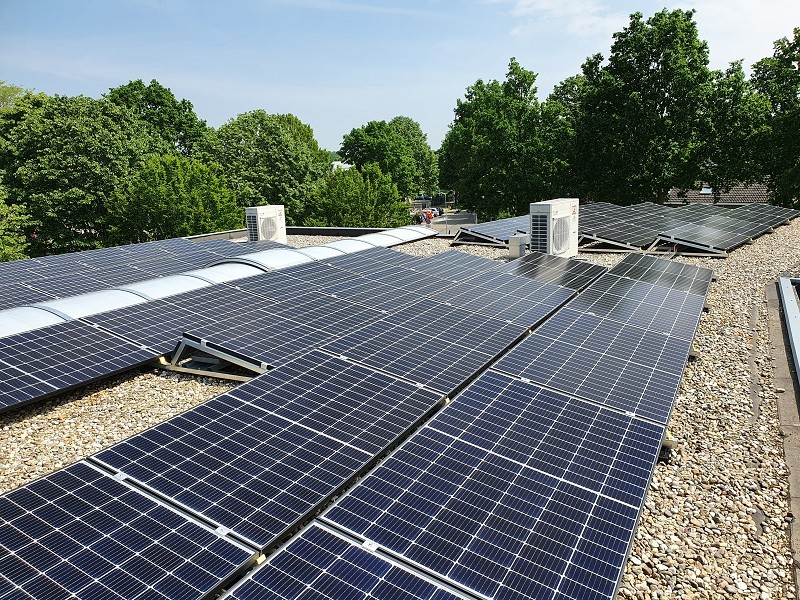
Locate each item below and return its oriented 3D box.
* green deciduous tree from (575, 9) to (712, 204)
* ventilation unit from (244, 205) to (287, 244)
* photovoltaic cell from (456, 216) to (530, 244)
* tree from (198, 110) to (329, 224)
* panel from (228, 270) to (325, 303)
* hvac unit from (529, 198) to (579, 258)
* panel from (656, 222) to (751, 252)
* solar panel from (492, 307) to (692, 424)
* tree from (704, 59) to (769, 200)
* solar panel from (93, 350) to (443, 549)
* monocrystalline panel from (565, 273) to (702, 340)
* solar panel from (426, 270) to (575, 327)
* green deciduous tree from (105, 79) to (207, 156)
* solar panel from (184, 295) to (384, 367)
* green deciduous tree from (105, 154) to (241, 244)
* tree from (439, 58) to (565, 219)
[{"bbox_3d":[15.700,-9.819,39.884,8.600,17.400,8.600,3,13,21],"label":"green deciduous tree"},{"bbox_3d":[-2.862,-1.578,12.989,0.330,0.865,0.830,5,14,30],"label":"ventilation unit"},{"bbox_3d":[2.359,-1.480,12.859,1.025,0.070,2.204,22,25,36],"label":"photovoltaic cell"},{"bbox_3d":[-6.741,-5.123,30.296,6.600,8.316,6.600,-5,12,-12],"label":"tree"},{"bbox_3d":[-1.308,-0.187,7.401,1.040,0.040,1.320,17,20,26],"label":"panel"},{"bbox_3d":[2.542,-1.140,9.853,0.360,0.930,0.950,9,17,41],"label":"hvac unit"},{"bbox_3d":[5.185,-1.060,10.151,1.025,0.070,1.750,22,25,36],"label":"panel"},{"bbox_3d":[1.421,0.399,4.203,1.025,0.070,1.730,16,19,26],"label":"solar panel"},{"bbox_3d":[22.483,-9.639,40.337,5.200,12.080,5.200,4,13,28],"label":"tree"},{"bbox_3d":[-0.588,0.706,3.379,1.040,0.040,1.755,16,20,25],"label":"solar panel"},{"bbox_3d":[2.329,0.036,5.802,1.040,0.040,1.755,17,19,26],"label":"monocrystalline panel"},{"bbox_3d":[1.139,-0.037,6.345,1.040,0.040,1.755,17,19,26],"label":"solar panel"},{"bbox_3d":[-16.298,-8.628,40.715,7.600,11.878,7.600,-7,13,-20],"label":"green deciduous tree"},{"bbox_3d":[-0.888,0.255,5.465,1.025,0.070,1.730,16,19,26],"label":"solar panel"},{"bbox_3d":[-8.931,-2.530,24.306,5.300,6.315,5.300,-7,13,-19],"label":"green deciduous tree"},{"bbox_3d":[7.849,-9.917,45.691,9.080,15.620,9.080,0,13,10],"label":"tree"}]

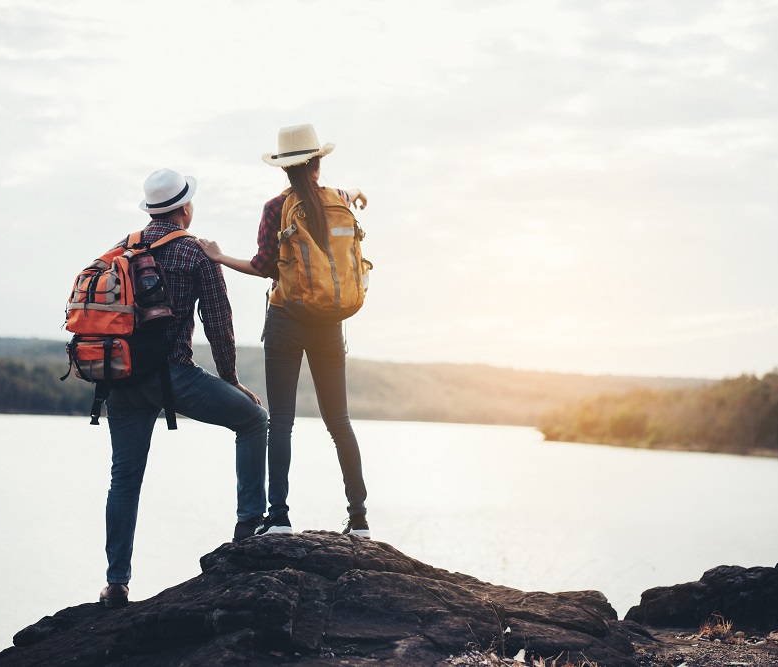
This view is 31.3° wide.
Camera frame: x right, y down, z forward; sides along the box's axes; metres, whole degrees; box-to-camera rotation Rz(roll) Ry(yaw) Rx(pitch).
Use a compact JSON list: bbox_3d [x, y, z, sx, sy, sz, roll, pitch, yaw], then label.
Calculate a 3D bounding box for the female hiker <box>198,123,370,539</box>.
[{"bbox_3d":[-0.430,-0.012,5.780,0.680,1.700,0.580,0,-2,-5],"label":"female hiker"}]

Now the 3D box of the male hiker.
[{"bbox_3d":[-0.815,0.218,5.500,0.550,1.730,0.660,-1,-3,29],"label":"male hiker"}]

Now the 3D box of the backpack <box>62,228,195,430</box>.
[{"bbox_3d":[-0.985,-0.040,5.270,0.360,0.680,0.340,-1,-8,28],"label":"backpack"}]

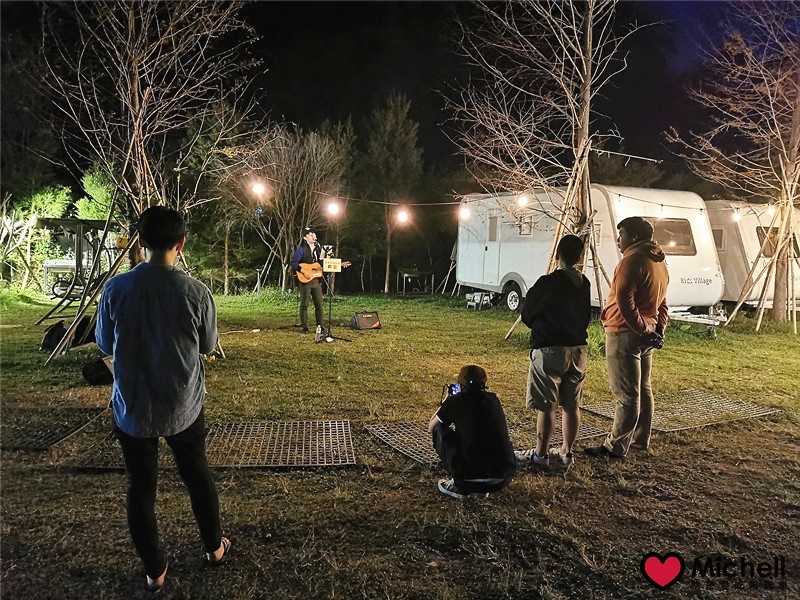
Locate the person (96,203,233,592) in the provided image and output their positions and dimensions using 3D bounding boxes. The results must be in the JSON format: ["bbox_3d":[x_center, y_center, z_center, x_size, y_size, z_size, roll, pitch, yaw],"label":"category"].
[{"bbox_3d":[-1.089,0.428,2.899,0.600,1.690,0.420,1,6,0],"label":"person"}]

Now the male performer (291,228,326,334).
[{"bbox_3d":[-1.473,-0.301,10.103,0.580,1.700,0.450,-1,6,-18],"label":"male performer"}]

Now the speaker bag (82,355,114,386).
[{"bbox_3d":[-3.210,0.715,6.710,0.420,0.280,0.340,1,6,0],"label":"speaker bag"}]

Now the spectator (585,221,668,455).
[{"bbox_3d":[1.702,0.275,4.647,0.540,1.760,0.400,-4,8,-42],"label":"spectator"}]

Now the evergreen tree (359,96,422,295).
[{"bbox_3d":[-0.241,-2.991,17.691,1.750,5.600,1.700,1,6,0],"label":"evergreen tree"}]

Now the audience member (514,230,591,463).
[{"bbox_3d":[1.110,0.345,4.484,0.500,1.630,0.360,-2,6,-27],"label":"audience member"}]

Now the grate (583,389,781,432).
[{"bbox_3d":[2.684,1.030,5.998,1.538,0.030,0.926,-2,6,-28],"label":"grate"}]

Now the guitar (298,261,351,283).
[{"bbox_3d":[-1.215,-0.455,9.785,0.930,0.360,0.110,-12,8,-12],"label":"guitar"}]

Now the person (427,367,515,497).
[{"bbox_3d":[0.474,0.800,4.078,0.500,0.780,0.580,-1,6,-25],"label":"person"}]

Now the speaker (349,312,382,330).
[{"bbox_3d":[-0.596,0.342,10.939,0.420,0.290,0.310,-1,6,-18],"label":"speaker"}]

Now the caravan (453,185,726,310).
[{"bbox_3d":[3.837,-1.023,13.787,2.350,2.620,5.300,-2,7,-31],"label":"caravan"}]

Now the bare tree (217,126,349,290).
[{"bbox_3d":[-3.304,-2.486,17.547,3.650,4.500,3.200,1,6,0],"label":"bare tree"}]

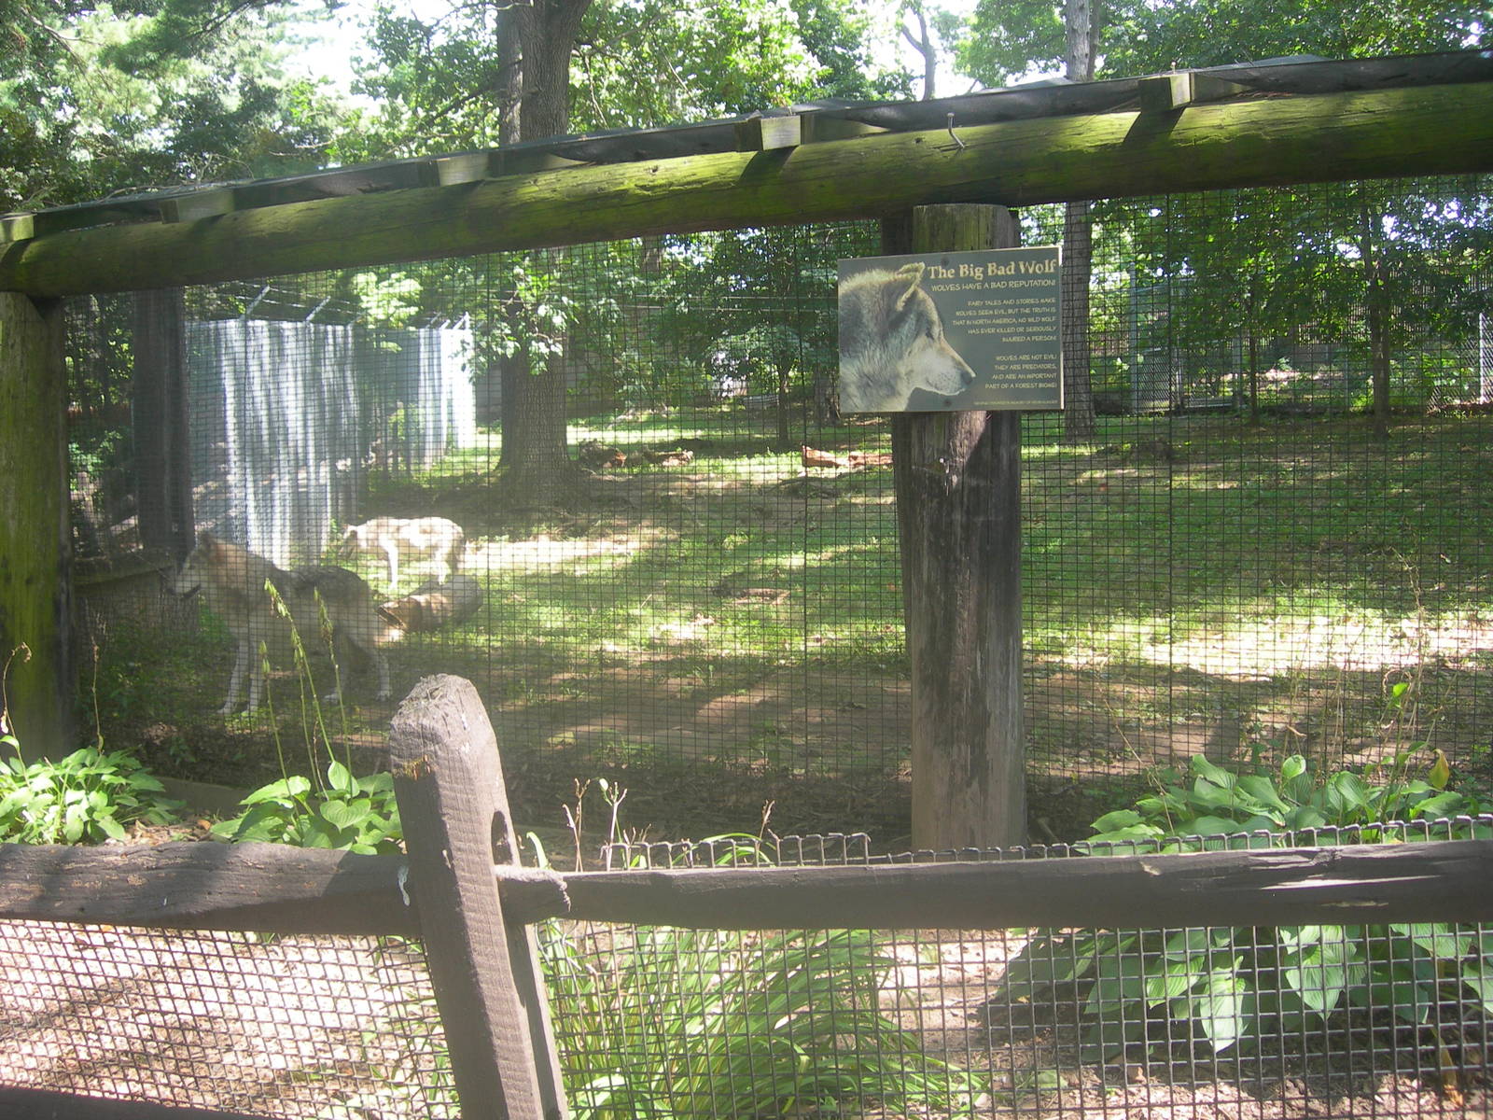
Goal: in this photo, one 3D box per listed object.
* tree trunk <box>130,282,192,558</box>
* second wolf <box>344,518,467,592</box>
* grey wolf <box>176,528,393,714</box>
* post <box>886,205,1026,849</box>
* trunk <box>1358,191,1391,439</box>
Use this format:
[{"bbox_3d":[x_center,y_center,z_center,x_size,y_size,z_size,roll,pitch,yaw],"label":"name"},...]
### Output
[{"bbox_3d":[-3.910,-0.920,11.000,0.420,2.700,0.420,1,3,25],"label":"tree trunk"},{"bbox_3d":[-3.494,-0.071,16.700,1.220,0.740,0.330,-1,2,-14],"label":"second wolf"},{"bbox_3d":[-2.320,0.318,8.200,1.120,0.890,0.330,-2,3,-34],"label":"grey wolf"},{"bbox_3d":[0.643,-0.068,4.900,0.350,2.000,0.350,1,3,25],"label":"post"},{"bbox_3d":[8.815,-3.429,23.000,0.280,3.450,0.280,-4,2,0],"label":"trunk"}]

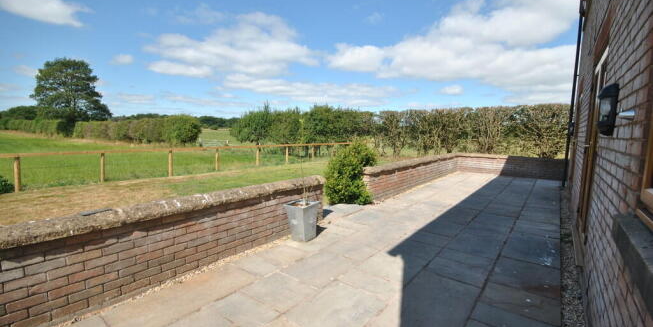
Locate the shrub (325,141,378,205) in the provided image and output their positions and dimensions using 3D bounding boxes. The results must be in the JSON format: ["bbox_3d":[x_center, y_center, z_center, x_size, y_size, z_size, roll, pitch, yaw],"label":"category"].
[{"bbox_3d":[0.490,0.185,5.841,1.120,1.310,1.000,1,7,0],"label":"shrub"}]

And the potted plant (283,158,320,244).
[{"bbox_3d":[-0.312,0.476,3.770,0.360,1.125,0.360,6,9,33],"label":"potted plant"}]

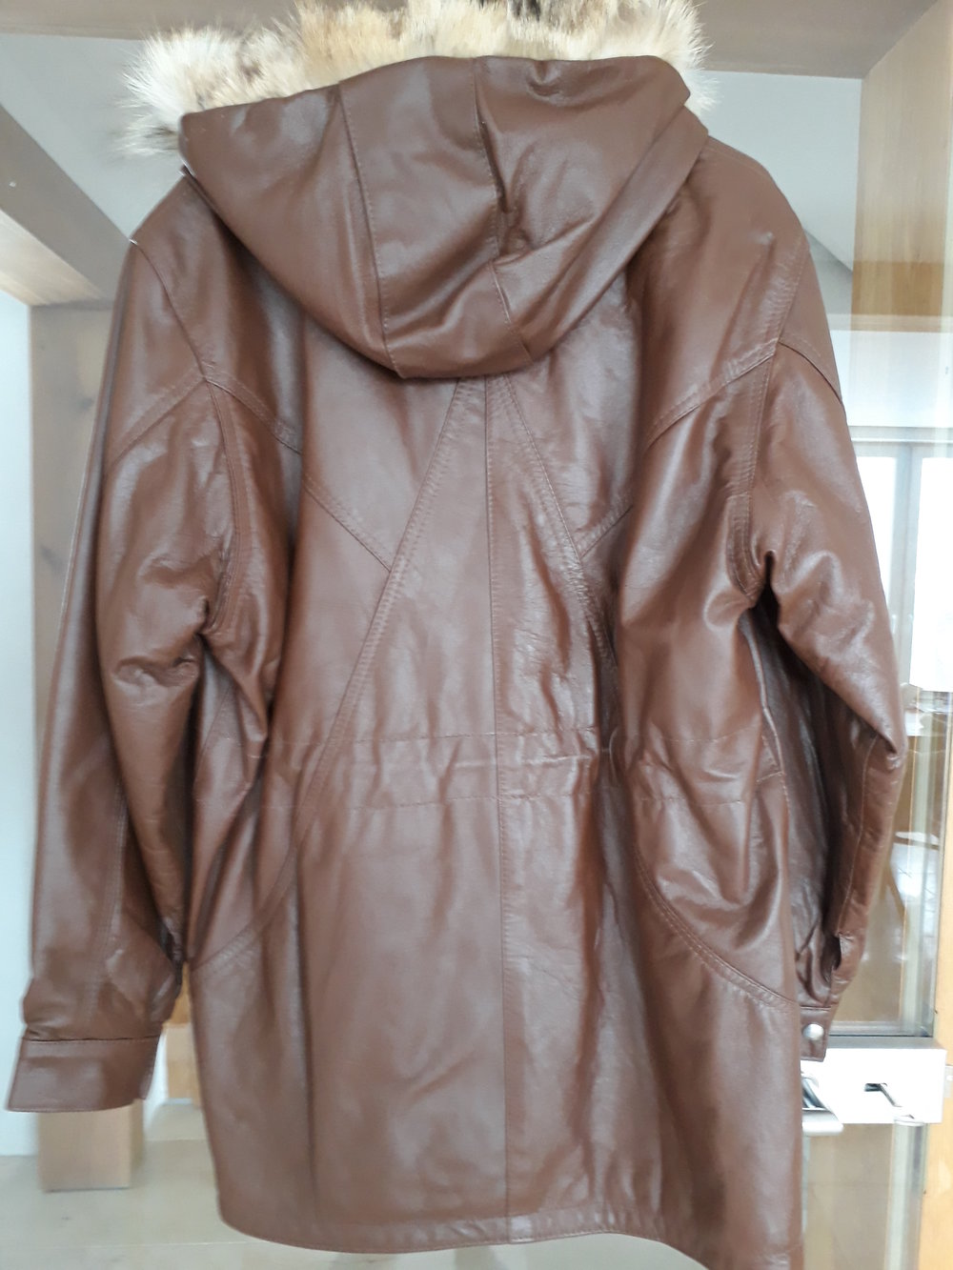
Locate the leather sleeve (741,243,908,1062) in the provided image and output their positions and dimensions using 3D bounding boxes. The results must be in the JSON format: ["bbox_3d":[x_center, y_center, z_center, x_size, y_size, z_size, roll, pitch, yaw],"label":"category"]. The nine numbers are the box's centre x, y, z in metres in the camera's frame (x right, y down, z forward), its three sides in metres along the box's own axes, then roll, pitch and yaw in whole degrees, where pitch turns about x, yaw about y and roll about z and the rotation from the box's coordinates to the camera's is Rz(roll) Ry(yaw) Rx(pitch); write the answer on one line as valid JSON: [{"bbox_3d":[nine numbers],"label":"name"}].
[{"bbox_3d":[0.278,0.022,0.800,0.155,0.650,0.190,1,4,3],"label":"leather sleeve"}]

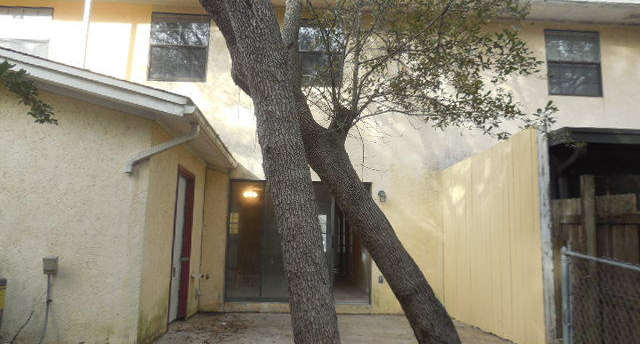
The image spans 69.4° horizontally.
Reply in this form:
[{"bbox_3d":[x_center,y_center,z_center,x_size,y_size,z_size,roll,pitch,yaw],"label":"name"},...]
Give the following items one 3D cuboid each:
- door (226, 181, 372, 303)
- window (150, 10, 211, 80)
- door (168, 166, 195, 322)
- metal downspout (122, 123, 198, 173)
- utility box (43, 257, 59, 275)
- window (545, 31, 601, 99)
[{"bbox_3d":[-0.345,1.216,8.015,2.470,2.080,0.140,2,-9,-4],"label":"door"},{"bbox_3d":[-2.534,-2.247,8.357,1.030,1.280,0.100,2,-9,-4],"label":"window"},{"bbox_3d":[-1.936,1.002,6.381,0.130,2.070,1.060,2,-9,-4],"label":"door"},{"bbox_3d":[-1.577,-0.230,4.643,0.690,0.510,0.130,2,-9,-4],"label":"metal downspout"},{"bbox_3d":[-2.577,0.897,4.437,0.125,0.160,0.080,2,-9,-4],"label":"utility box"},{"bbox_3d":[4.865,-2.084,8.890,1.050,1.280,0.100,2,-9,-4],"label":"window"}]

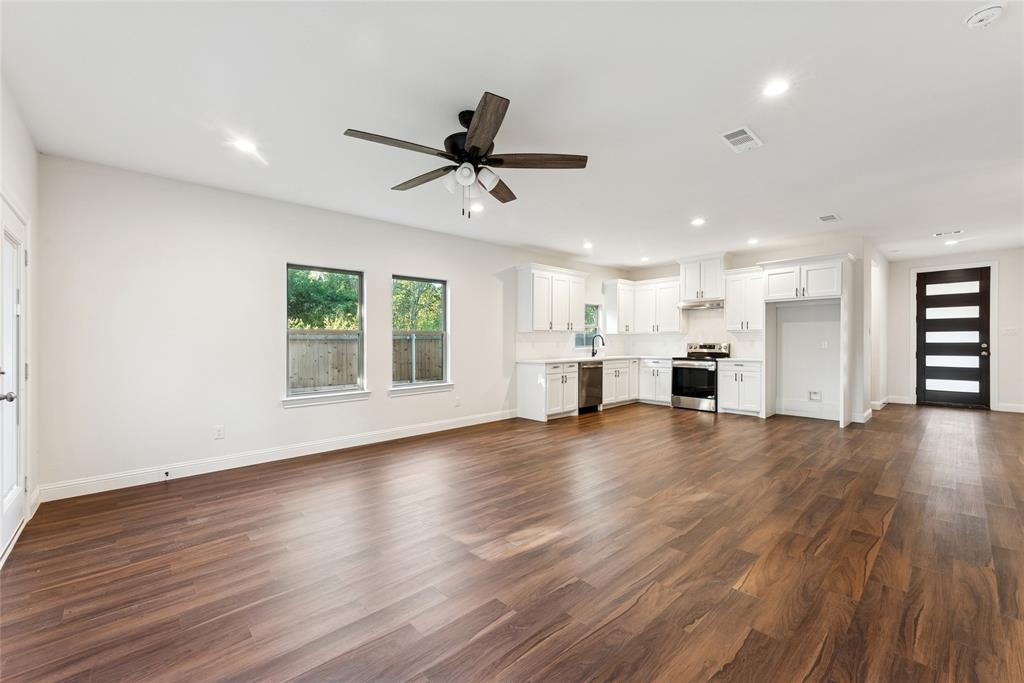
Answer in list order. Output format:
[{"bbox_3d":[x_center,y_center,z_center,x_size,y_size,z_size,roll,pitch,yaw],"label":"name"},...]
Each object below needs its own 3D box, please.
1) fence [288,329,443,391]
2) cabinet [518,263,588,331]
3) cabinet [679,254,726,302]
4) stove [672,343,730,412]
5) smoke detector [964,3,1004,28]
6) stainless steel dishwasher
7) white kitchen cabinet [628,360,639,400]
[{"bbox_3d":[-4.412,0.553,12.759,5.300,1.800,0.100,0,0,-41],"label":"fence"},{"bbox_3d":[0.727,-0.681,6.795,1.360,1.050,0.345,0,0,-42],"label":"cabinet"},{"bbox_3d":[3.523,-1.119,7.291,0.390,0.800,0.780,0,0,-41],"label":"cabinet"},{"bbox_3d":[3.428,0.637,7.196,0.660,1.150,0.765,0,0,-41],"label":"stove"},{"bbox_3d":[2.168,-1.499,1.829,0.130,0.045,0.130,0,0,-41],"label":"smoke detector"},{"bbox_3d":[1.162,0.777,6.910,0.620,0.850,0.600,0,0,-42],"label":"stainless steel dishwasher"},{"bbox_3d":[2.179,0.759,7.892,0.360,0.840,0.610,0,0,-41],"label":"white kitchen cabinet"}]

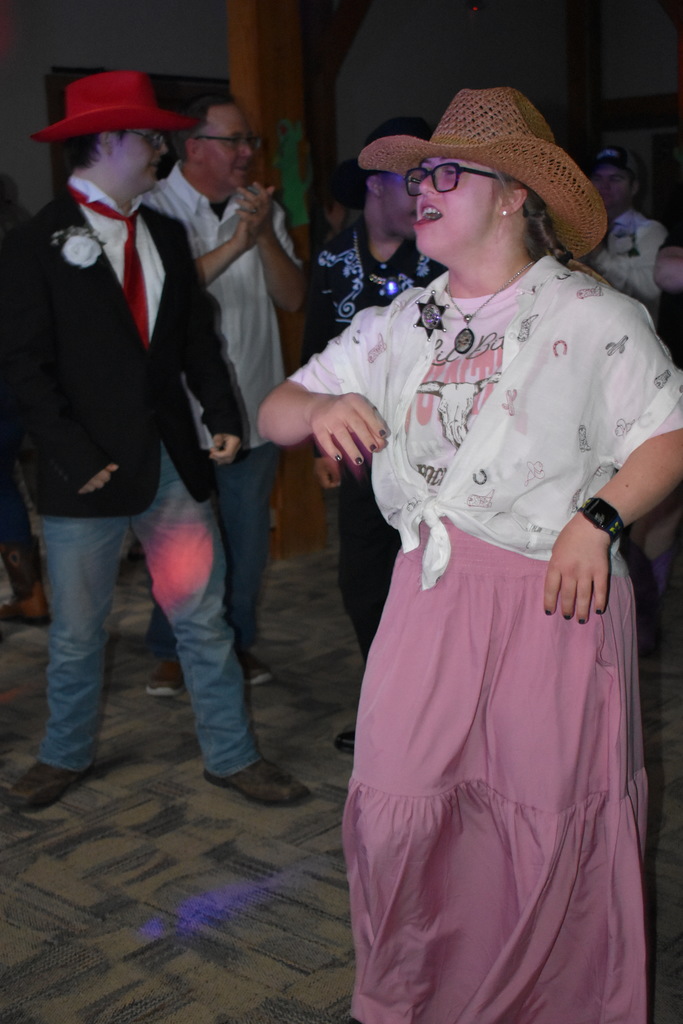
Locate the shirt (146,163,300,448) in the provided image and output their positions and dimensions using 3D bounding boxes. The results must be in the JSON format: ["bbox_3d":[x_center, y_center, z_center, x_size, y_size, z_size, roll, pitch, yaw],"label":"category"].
[{"bbox_3d":[-0.341,-0.593,3.880,0.500,0.800,0.350,-12,17,-39],"label":"shirt"}]

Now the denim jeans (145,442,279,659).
[{"bbox_3d":[-0.384,0.025,4.100,0.380,0.870,0.300,-8,12,-27],"label":"denim jeans"}]

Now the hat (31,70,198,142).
[{"bbox_3d":[-0.521,-0.922,3.100,0.380,0.142,0.310,1,14,19],"label":"hat"}]

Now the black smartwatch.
[{"bbox_3d":[0.416,0.011,2.170,0.068,0.040,0.056,39,-10,23],"label":"black smartwatch"}]

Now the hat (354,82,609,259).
[{"bbox_3d":[0.229,-0.541,2.060,0.395,0.175,0.340,15,-9,-31],"label":"hat"}]

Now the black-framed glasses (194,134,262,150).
[{"bbox_3d":[-0.317,-1.028,3.800,0.145,0.046,0.142,11,15,23],"label":"black-framed glasses"}]

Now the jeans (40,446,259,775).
[{"bbox_3d":[-0.506,0.195,3.398,0.480,0.880,0.350,-6,12,-20],"label":"jeans"}]

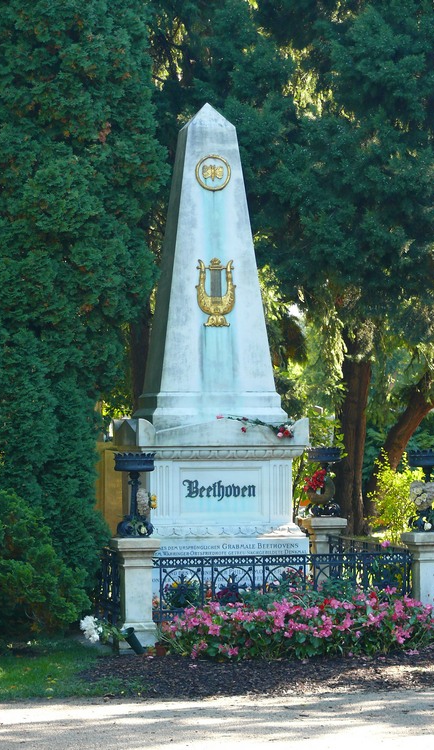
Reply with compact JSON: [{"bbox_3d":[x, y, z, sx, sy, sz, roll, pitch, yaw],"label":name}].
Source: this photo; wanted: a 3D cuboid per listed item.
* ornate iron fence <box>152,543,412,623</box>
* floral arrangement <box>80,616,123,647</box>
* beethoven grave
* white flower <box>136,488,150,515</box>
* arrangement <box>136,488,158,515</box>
[{"bbox_3d":[0.242,1.624,19.951,2.205,0.478,2.921,0,-1,-11],"label":"ornate iron fence"},{"bbox_3d":[-0.852,1.888,18.209,0.310,0.240,0.230,0,-1,-11],"label":"floral arrangement"},{"bbox_3d":[-0.067,-0.123,21.389,1.460,4.478,1.402,0,-1,-11],"label":"beethoven grave"},{"bbox_3d":[-0.545,0.939,18.263,0.100,0.200,0.170,0,-1,-11],"label":"white flower"},{"bbox_3d":[-0.518,0.939,18.263,0.145,0.200,0.190,0,-1,-11],"label":"arrangement"}]

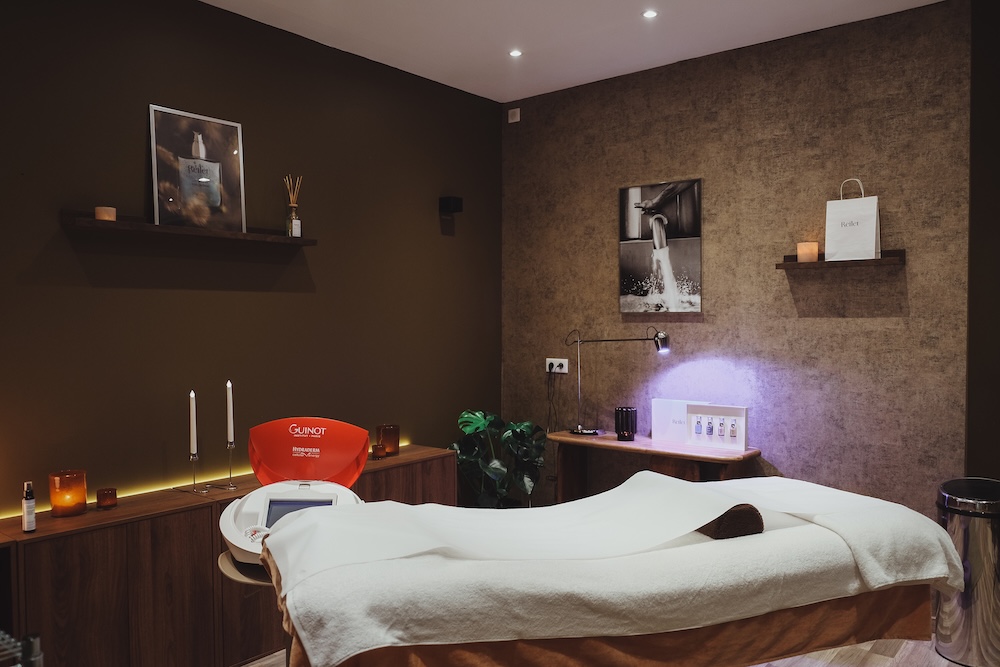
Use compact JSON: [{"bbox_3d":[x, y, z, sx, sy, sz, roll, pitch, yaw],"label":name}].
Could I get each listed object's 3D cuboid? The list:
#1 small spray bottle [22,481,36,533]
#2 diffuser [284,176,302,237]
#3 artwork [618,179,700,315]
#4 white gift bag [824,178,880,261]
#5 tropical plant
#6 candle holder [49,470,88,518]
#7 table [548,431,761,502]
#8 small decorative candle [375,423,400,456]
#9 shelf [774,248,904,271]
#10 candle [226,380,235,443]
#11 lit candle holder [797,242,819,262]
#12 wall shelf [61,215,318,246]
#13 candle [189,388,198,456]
[{"bbox_3d":[-1.513,0.556,2.408,0.040,0.160,0.040,1,2,40],"label":"small spray bottle"},{"bbox_3d":[-0.919,-0.559,3.351,0.080,0.301,0.070,-1,2,-44],"label":"diffuser"},{"bbox_3d":[0.834,-0.442,3.904,0.469,0.666,0.022,1,2,40],"label":"artwork"},{"bbox_3d":[1.534,-0.484,3.262,0.202,0.367,0.085,1,2,40],"label":"white gift bag"},{"bbox_3d":[-0.014,0.858,4.255,0.550,0.856,0.520,0,1,-5],"label":"tropical plant"},{"bbox_3d":[-1.512,0.560,2.629,0.113,0.139,0.113,1,2,40],"label":"candle holder"},{"bbox_3d":[0.754,0.932,3.961,1.121,0.723,0.379,1,2,40],"label":"table"},{"bbox_3d":[-0.556,0.532,3.737,0.113,0.139,0.113,0,1,0],"label":"small decorative candle"},{"bbox_3d":[1.556,-0.338,3.448,0.529,0.072,0.117,1,2,40],"label":"shelf"},{"bbox_3d":[-1.113,0.324,3.103,0.025,0.261,0.025,1,2,40],"label":"candle"},{"bbox_3d":[1.450,-0.373,3.533,0.093,0.101,0.093,1,2,40],"label":"lit candle holder"},{"bbox_3d":[-1.250,-0.436,3.170,0.124,0.071,1.064,1,2,40],"label":"wall shelf"},{"bbox_3d":[-1.244,0.366,3.056,0.025,0.268,0.025,1,2,40],"label":"candle"}]

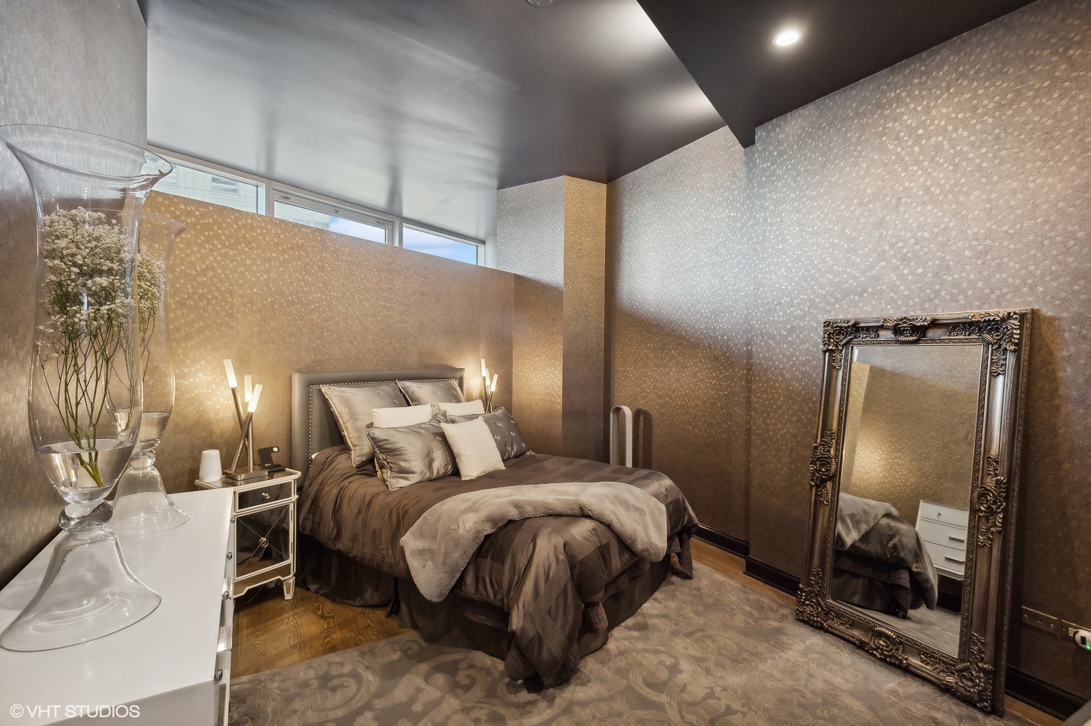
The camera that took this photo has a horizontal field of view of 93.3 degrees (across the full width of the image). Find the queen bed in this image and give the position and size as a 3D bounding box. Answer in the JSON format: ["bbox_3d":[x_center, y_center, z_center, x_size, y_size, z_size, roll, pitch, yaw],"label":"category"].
[{"bbox_3d":[-0.324,0.754,3.453,2.190,1.348,1.751,1,1,33],"label":"queen bed"}]

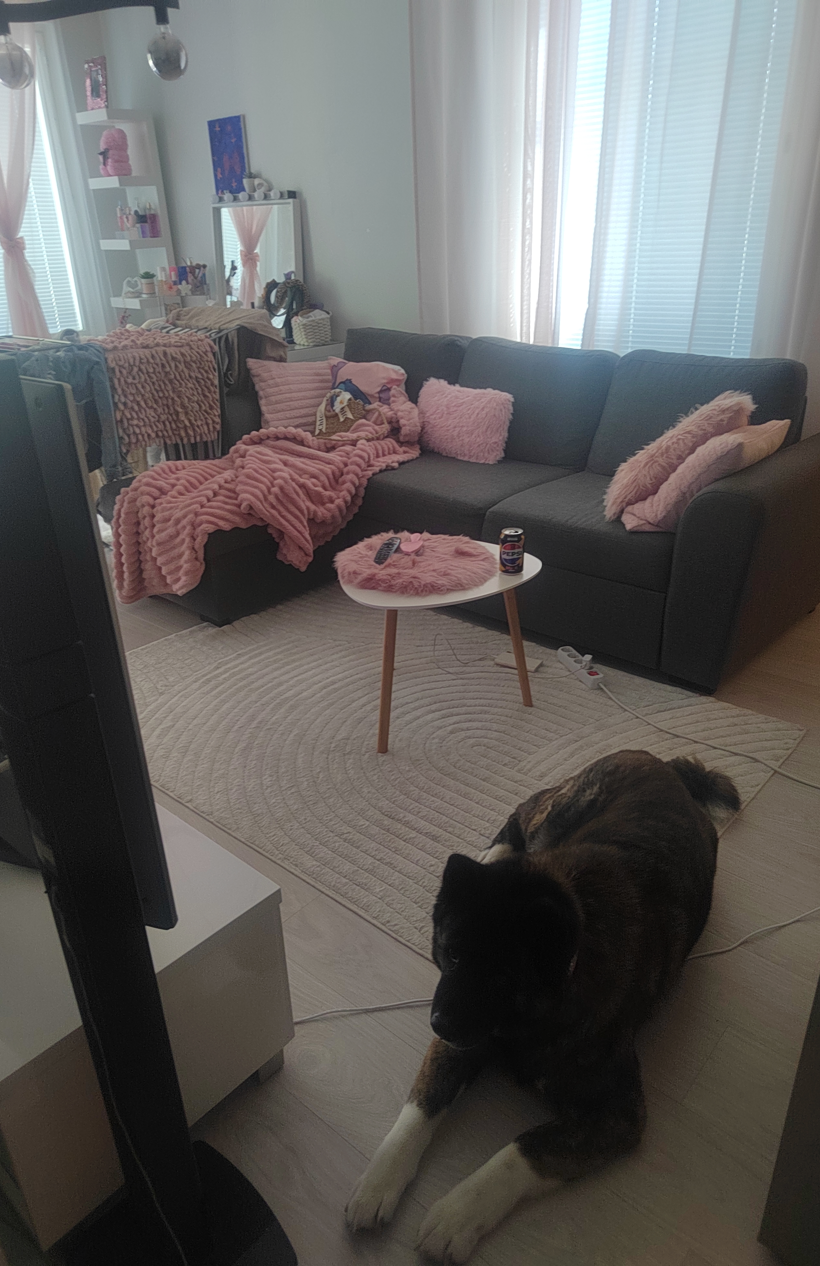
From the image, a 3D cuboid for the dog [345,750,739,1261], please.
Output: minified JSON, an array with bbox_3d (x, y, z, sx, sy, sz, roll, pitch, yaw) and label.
[{"bbox_3d":[0.252,0.409,1.414,0.490,0.470,1.070,12,28,27],"label":"dog"}]

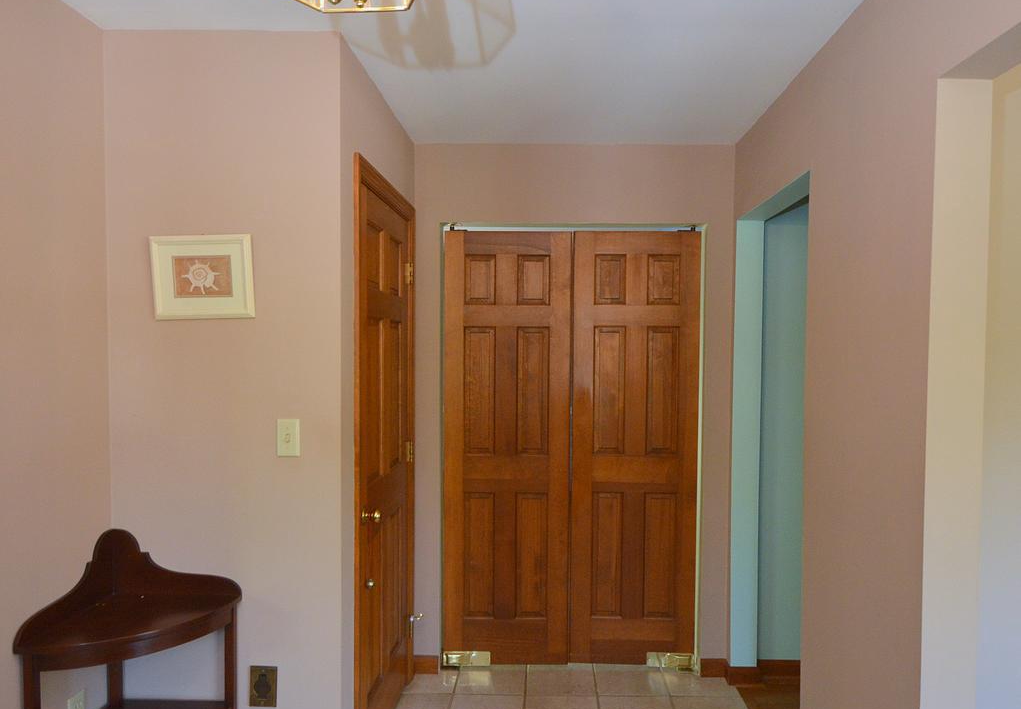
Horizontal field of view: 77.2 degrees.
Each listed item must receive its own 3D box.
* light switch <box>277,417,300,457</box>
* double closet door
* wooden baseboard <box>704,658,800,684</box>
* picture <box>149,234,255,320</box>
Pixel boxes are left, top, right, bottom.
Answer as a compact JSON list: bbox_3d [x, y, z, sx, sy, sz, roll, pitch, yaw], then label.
[{"bbox_3d":[-0.672,0.255,1.940,0.070,0.115,0.010,0,2,2],"label":"light switch"},{"bbox_3d":[0.284,0.429,2.970,1.190,2.015,0.040,0,2,2],"label":"double closet door"},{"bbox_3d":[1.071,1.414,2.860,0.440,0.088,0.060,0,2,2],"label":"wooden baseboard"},{"bbox_3d":[-0.925,-0.231,1.920,0.305,0.252,0.020,-2,4,2],"label":"picture"}]

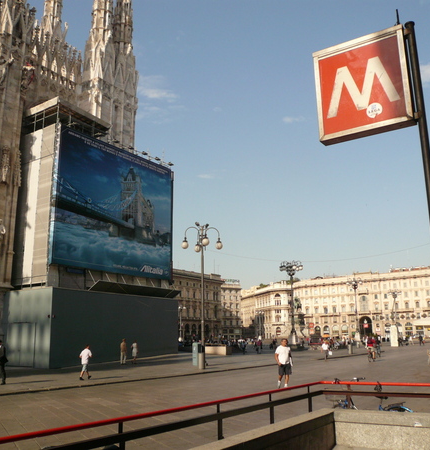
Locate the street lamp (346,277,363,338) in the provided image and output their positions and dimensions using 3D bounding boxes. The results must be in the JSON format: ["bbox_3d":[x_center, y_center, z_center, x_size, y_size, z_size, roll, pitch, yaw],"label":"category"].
[{"bbox_3d":[29.753,17.676,102.489,3.500,13.265,3.500,-10,-16,34],"label":"street lamp"}]

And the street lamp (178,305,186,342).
[{"bbox_3d":[-12.505,36.331,179.026,3.500,13.637,3.500,-10,-16,34],"label":"street lamp"}]

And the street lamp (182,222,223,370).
[{"bbox_3d":[-0.754,4.188,29.625,2.600,8.895,2.600,2,-14,-13],"label":"street lamp"}]

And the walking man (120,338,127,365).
[{"bbox_3d":[-6.412,8.904,34.085,0.550,1.747,0.420,-6,-14,21],"label":"walking man"}]

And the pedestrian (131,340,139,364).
[{"bbox_3d":[-5.743,9.173,34.972,0.520,1.611,0.420,-8,-15,27],"label":"pedestrian"}]

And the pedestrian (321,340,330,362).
[{"bbox_3d":[9.091,10.373,39.999,0.650,1.659,0.500,-4,-14,15],"label":"pedestrian"}]

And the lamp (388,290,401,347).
[{"bbox_3d":[47.344,23.842,127.541,3.500,13.420,3.500,-10,-16,34],"label":"lamp"}]

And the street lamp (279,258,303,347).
[{"bbox_3d":[12.602,12.609,79.233,3.800,13.648,3.800,-1,-13,0],"label":"street lamp"}]

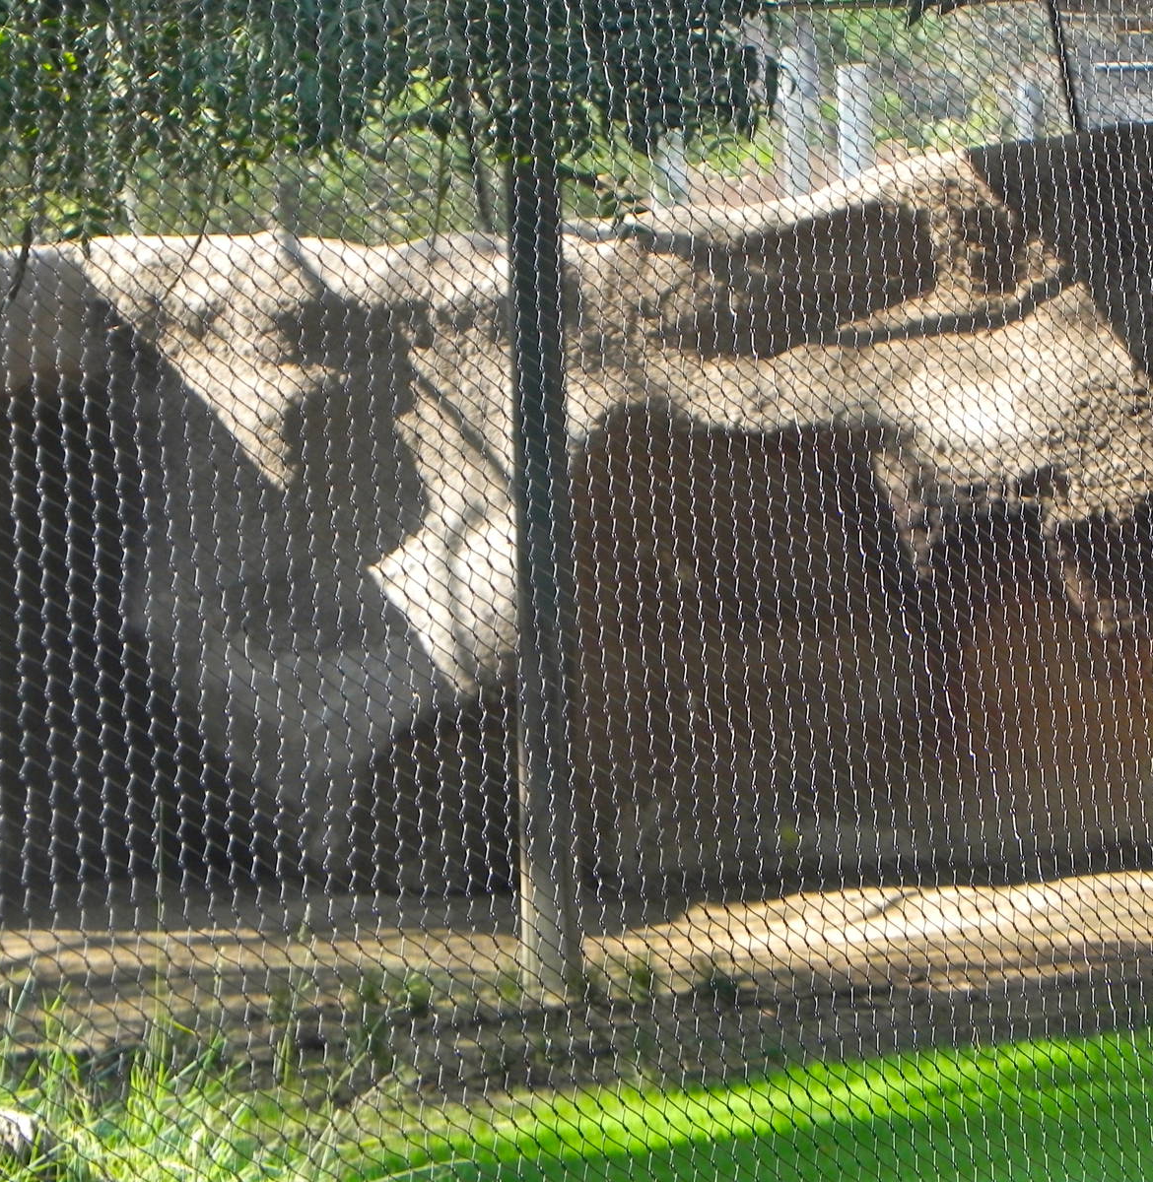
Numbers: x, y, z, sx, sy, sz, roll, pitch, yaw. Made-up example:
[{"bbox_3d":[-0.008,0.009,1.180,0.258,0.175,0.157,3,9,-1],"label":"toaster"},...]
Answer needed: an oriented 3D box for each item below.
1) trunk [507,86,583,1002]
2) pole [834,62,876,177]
[{"bbox_3d":[-0.068,-0.134,20.000,0.114,2.000,0.114,-1,2,0],"label":"trunk"},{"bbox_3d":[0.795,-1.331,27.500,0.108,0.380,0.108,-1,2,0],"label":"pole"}]

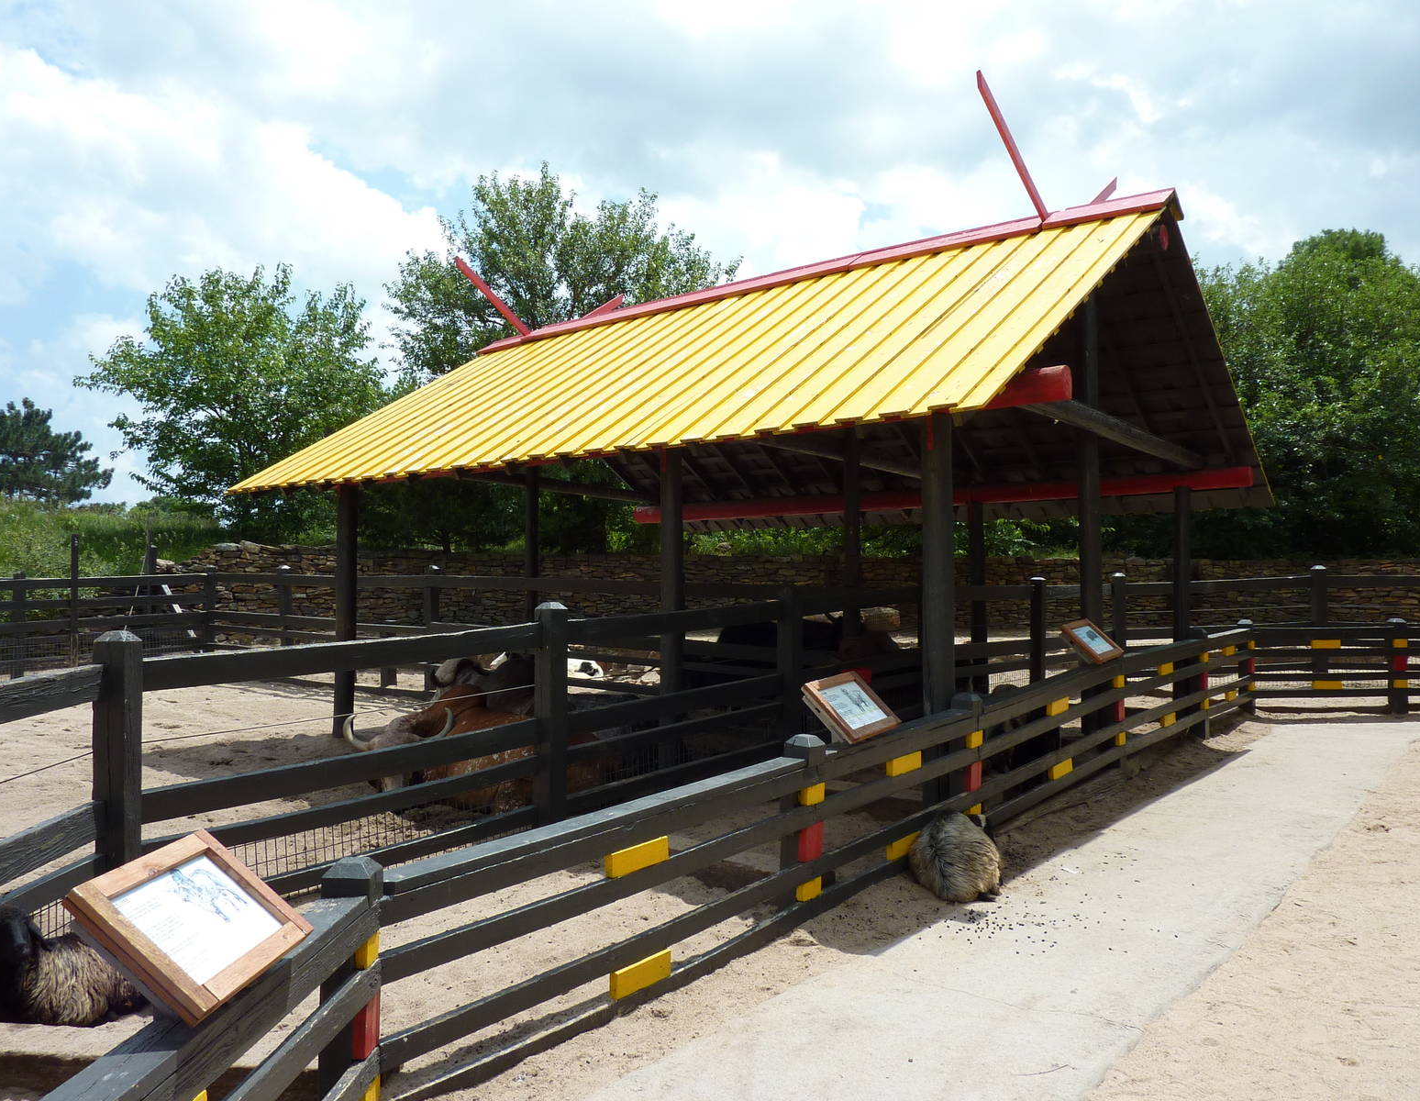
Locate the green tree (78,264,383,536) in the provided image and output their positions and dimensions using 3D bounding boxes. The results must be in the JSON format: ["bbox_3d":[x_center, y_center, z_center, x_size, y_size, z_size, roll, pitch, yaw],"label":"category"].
[{"bbox_3d":[-12.224,-3.841,27.000,7.800,6.900,7.200,0,-2,0],"label":"green tree"}]

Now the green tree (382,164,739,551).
[{"bbox_3d":[-3.529,-4.530,25.000,8.400,9.100,8.000,0,-2,0],"label":"green tree"}]

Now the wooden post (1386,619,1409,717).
[{"bbox_3d":[7.393,1.252,11.400,0.170,1.070,0.170,0,-2,8],"label":"wooden post"}]

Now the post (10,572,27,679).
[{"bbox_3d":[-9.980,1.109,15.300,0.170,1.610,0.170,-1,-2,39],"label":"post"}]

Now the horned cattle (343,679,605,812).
[{"bbox_3d":[-1.700,1.396,7.800,2.000,0.920,0.850,1,-2,-30],"label":"horned cattle"}]

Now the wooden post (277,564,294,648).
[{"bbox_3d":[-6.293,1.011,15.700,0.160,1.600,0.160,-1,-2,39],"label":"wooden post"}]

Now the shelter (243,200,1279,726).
[{"bbox_3d":[0.535,-0.507,11.988,9.022,5.032,7.888,-1,-2,39],"label":"shelter"}]

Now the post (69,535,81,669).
[{"bbox_3d":[-9.589,0.822,16.000,0.120,2.150,0.120,-1,-2,39],"label":"post"}]

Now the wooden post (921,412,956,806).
[{"bbox_3d":[1.575,0.403,7.300,0.225,2.720,0.225,-1,-2,39],"label":"wooden post"}]

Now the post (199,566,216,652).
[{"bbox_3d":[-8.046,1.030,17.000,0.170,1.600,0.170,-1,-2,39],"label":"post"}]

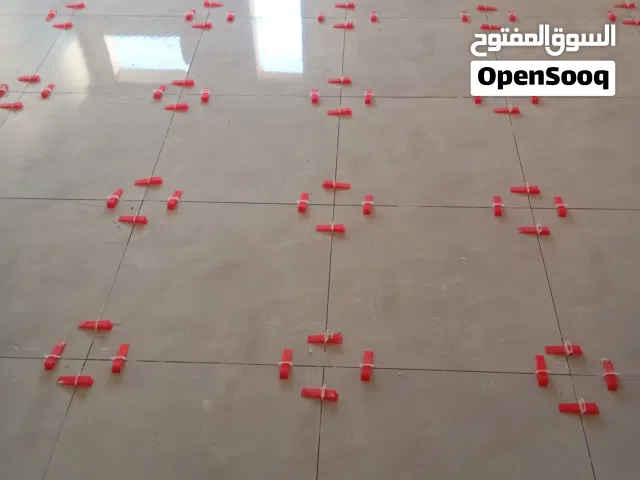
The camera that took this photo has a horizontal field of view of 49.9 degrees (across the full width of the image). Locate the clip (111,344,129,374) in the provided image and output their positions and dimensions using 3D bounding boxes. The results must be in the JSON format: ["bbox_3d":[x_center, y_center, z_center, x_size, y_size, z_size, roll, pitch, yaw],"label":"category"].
[{"bbox_3d":[-0.500,0.292,1.725,0.022,0.021,0.087,1,45,3],"label":"clip"}]

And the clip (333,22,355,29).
[{"bbox_3d":[0.101,-0.906,2.904,0.087,0.022,0.022,6,46,8],"label":"clip"}]

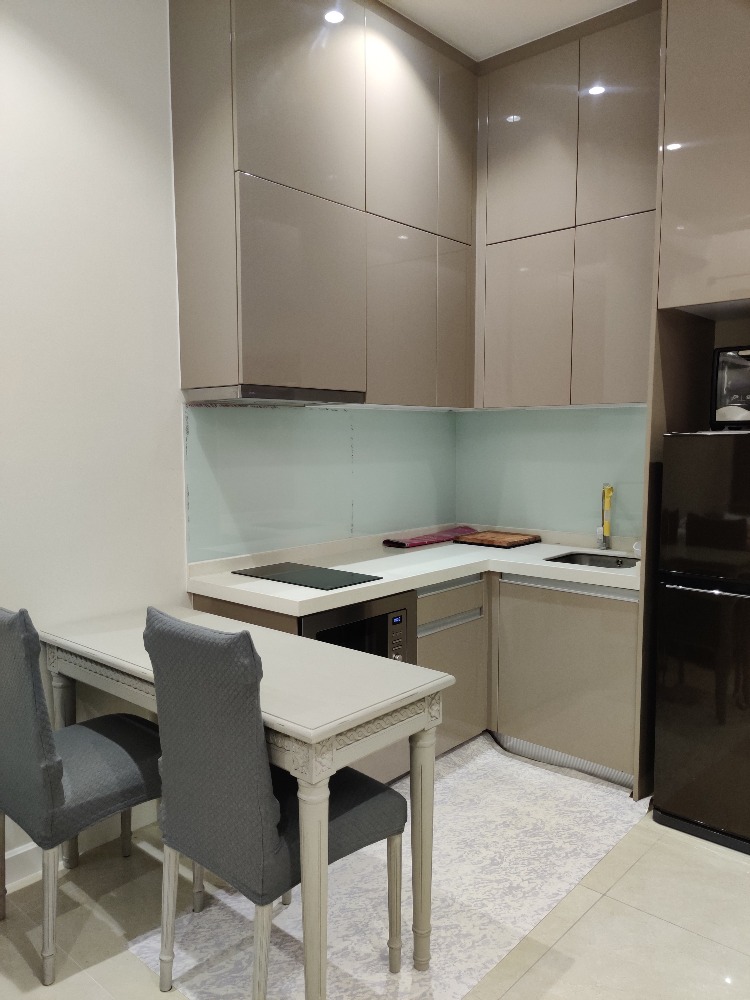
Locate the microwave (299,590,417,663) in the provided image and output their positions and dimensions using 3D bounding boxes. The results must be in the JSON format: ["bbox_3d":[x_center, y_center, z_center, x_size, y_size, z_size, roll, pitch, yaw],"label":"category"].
[{"bbox_3d":[-0.196,0.537,2.887,0.422,0.385,0.598,4,7,41],"label":"microwave"}]

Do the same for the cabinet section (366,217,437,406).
[{"bbox_3d":[-0.016,-0.774,3.345,0.359,0.740,0.466,4,7,41],"label":"cabinet section"}]

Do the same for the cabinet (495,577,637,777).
[{"bbox_3d":[0.937,0.654,3.345,0.632,0.714,0.566,4,7,41],"label":"cabinet"}]

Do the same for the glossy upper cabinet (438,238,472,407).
[{"bbox_3d":[0.232,-0.791,3.579,0.331,0.731,0.260,4,7,41],"label":"glossy upper cabinet"}]

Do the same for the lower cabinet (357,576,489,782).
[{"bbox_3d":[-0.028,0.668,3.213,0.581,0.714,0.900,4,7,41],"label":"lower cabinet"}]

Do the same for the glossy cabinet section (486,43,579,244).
[{"bbox_3d":[0.793,-1.540,3.511,0.441,0.756,0.362,4,7,41],"label":"glossy cabinet section"}]

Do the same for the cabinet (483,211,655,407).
[{"bbox_3d":[0.929,-0.776,3.388,0.866,0.731,0.321,4,7,41],"label":"cabinet"}]

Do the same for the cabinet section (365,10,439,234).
[{"bbox_3d":[-0.017,-1.519,3.280,0.359,0.756,0.466,4,7,41],"label":"cabinet section"}]

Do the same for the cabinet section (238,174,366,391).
[{"bbox_3d":[-0.374,-0.761,2.936,0.359,0.694,0.620,4,7,41],"label":"cabinet section"}]

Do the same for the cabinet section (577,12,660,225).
[{"bbox_3d":[1.112,-1.516,3.232,0.408,0.756,0.362,4,7,41],"label":"cabinet section"}]

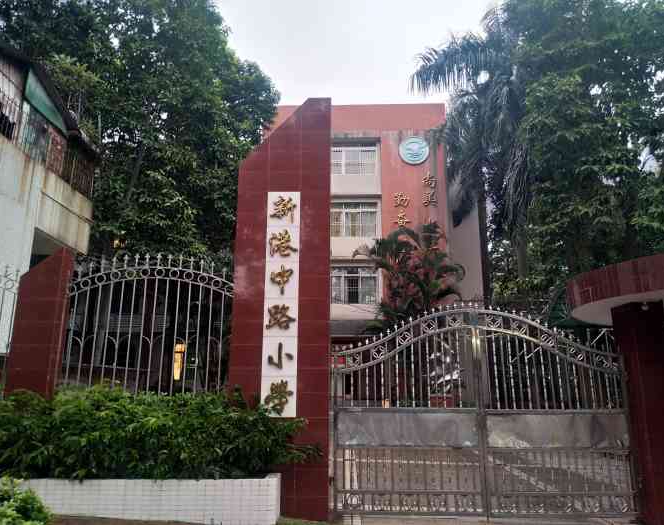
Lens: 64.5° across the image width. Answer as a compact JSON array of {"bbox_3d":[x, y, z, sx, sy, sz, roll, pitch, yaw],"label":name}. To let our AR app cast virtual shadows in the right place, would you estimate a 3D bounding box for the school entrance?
[{"bbox_3d":[1.900,1.896,6.999,3.850,2.700,0.130,-1,-14,3],"label":"school entrance"}]

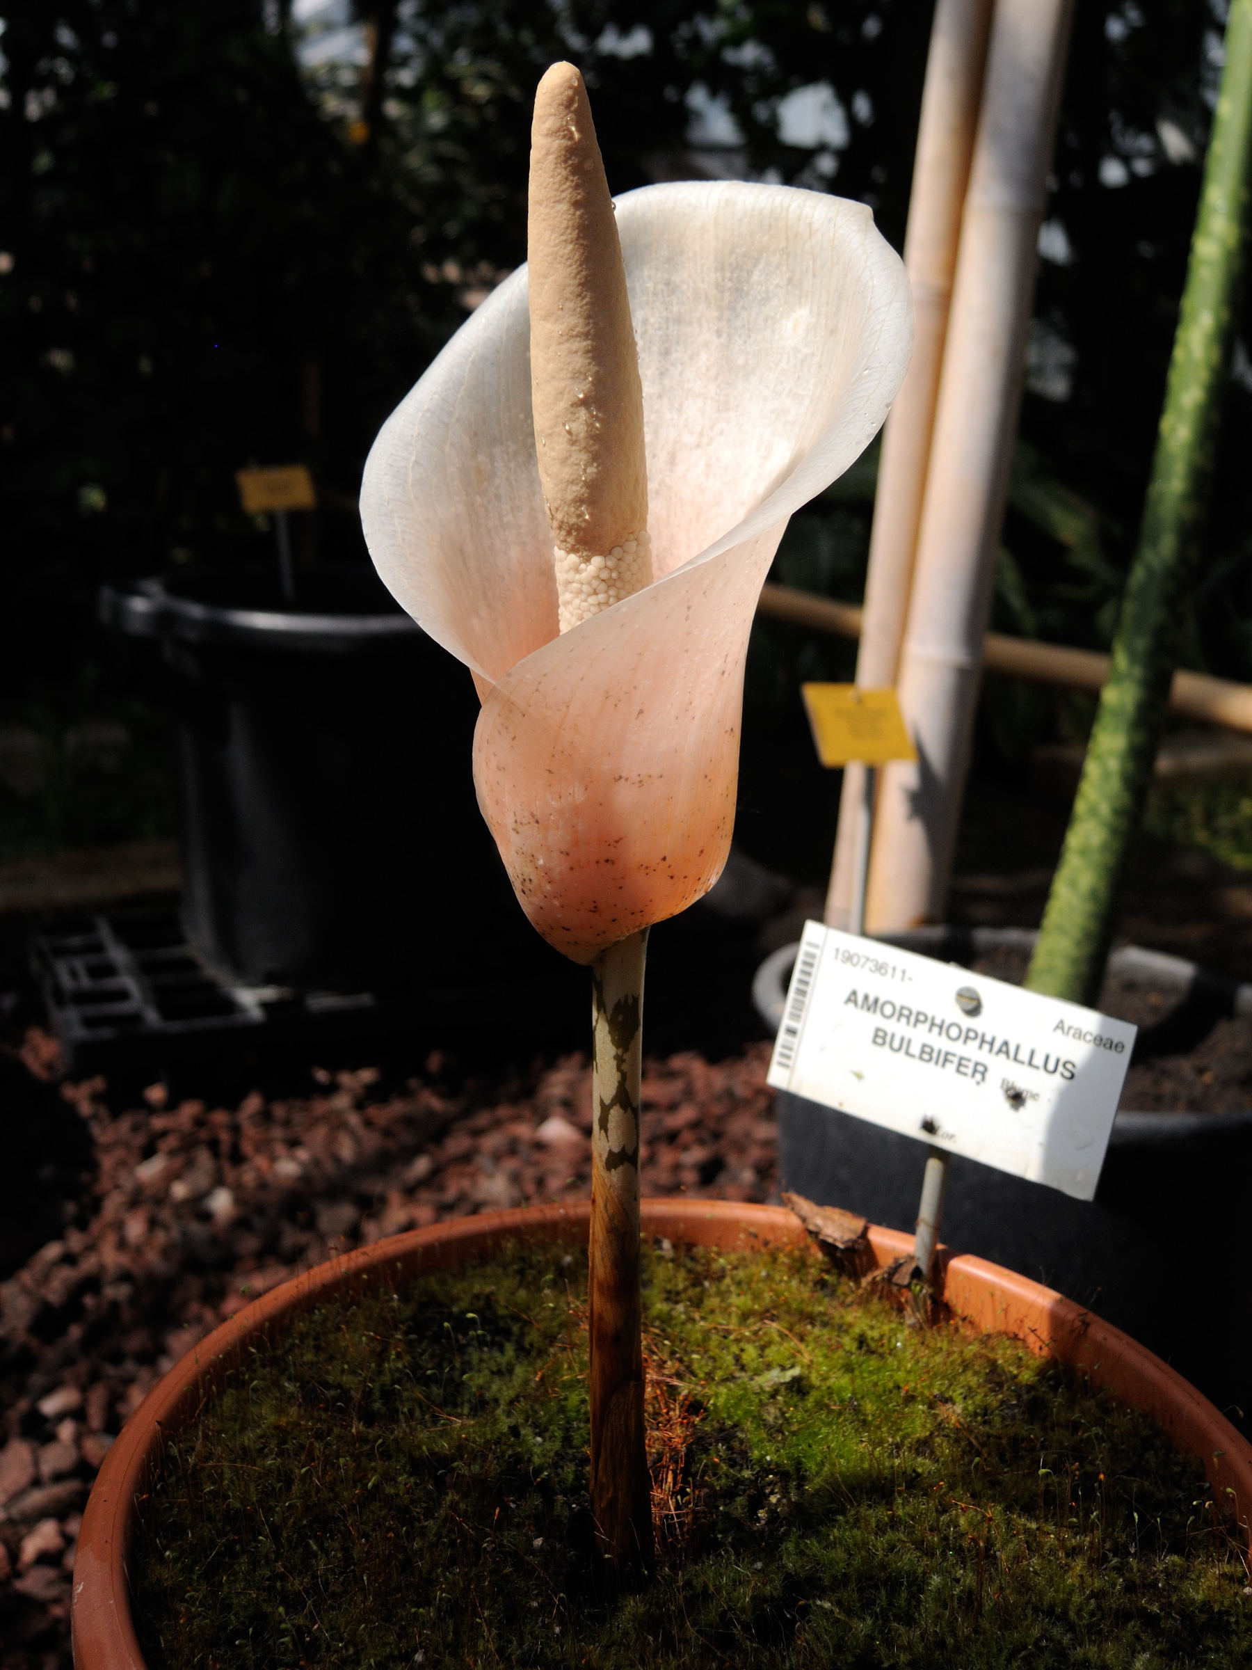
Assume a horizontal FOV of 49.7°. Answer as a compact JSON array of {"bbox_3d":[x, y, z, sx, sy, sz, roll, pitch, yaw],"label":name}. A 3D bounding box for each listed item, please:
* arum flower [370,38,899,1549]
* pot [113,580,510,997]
[{"bbox_3d":[0.002,0.021,0.281,0.103,0.326,0.090,8,17,23],"label":"arum flower"},{"bbox_3d":[-0.276,-0.063,1.324,0.425,0.332,0.322,-2,16,-10],"label":"pot"}]

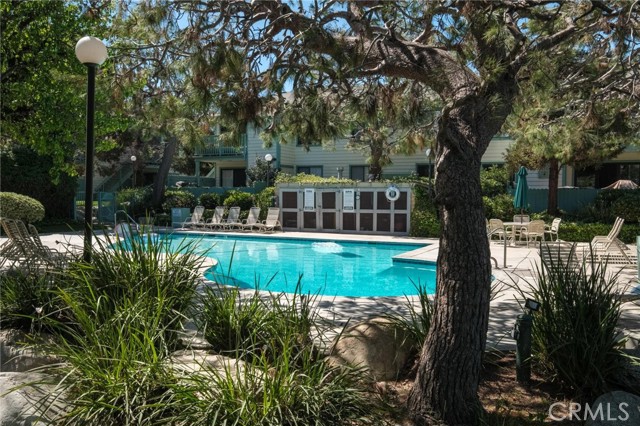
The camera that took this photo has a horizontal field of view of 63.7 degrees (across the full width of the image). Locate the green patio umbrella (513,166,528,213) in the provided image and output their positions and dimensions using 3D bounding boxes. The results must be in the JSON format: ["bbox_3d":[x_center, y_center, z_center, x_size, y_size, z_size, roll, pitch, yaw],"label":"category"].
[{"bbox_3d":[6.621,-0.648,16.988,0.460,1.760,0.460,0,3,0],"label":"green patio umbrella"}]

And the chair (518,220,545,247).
[{"bbox_3d":[6.624,0.628,16.100,0.580,0.840,0.600,0,3,-8],"label":"chair"}]

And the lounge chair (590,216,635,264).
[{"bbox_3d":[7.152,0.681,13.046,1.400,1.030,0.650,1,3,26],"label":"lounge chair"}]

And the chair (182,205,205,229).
[{"bbox_3d":[-5.799,0.251,22.900,0.660,1.000,1.550,2,3,33],"label":"chair"}]

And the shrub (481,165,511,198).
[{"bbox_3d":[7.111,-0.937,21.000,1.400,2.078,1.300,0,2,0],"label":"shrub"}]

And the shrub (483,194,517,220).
[{"bbox_3d":[6.720,-0.093,19.400,1.450,1.355,1.250,0,2,0],"label":"shrub"}]

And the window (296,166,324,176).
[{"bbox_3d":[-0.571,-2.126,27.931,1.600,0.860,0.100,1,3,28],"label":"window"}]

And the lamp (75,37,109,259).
[{"bbox_3d":[-2.745,-0.482,6.150,0.380,3.250,0.380,0,2,0],"label":"lamp"}]

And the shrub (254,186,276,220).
[{"bbox_3d":[-2.494,-0.346,23.800,1.100,1.755,1.050,0,2,0],"label":"shrub"}]

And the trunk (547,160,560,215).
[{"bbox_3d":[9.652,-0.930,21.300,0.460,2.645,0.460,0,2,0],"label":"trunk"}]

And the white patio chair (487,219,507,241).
[{"bbox_3d":[5.697,0.615,16.400,0.600,0.840,0.580,-2,3,-38],"label":"white patio chair"}]

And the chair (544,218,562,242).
[{"bbox_3d":[7.941,0.573,17.646,0.560,0.820,0.540,-1,3,-17],"label":"chair"}]

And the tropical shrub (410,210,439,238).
[{"bbox_3d":[3.972,0.385,19.439,1.050,1.030,0.900,0,3,0],"label":"tropical shrub"}]

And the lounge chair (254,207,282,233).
[{"bbox_3d":[-2.166,0.286,22.100,0.660,1.000,1.550,1,3,28],"label":"lounge chair"}]

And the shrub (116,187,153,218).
[{"bbox_3d":[-9.360,-0.465,26.006,1.650,1.720,1.400,1,3,15],"label":"shrub"}]

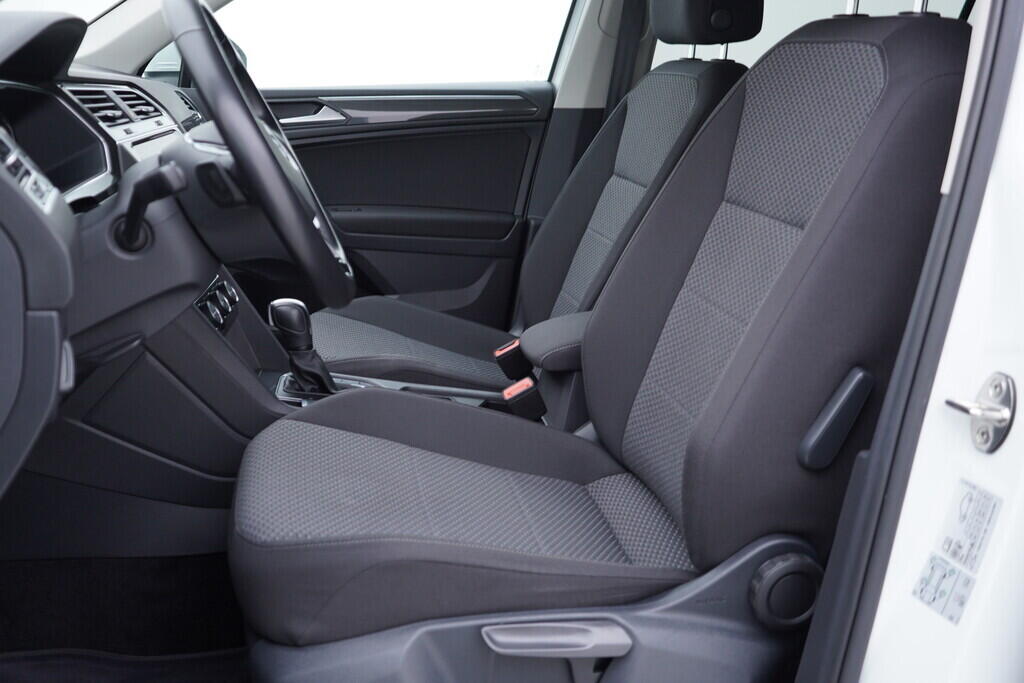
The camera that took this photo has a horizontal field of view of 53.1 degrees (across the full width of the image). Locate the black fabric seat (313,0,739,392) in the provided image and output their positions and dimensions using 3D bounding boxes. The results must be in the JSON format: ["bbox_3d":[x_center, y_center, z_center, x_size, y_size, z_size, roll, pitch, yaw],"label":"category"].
[{"bbox_3d":[0.033,-0.202,1.847,0.830,1.030,0.540,-2,15,-6],"label":"black fabric seat"}]

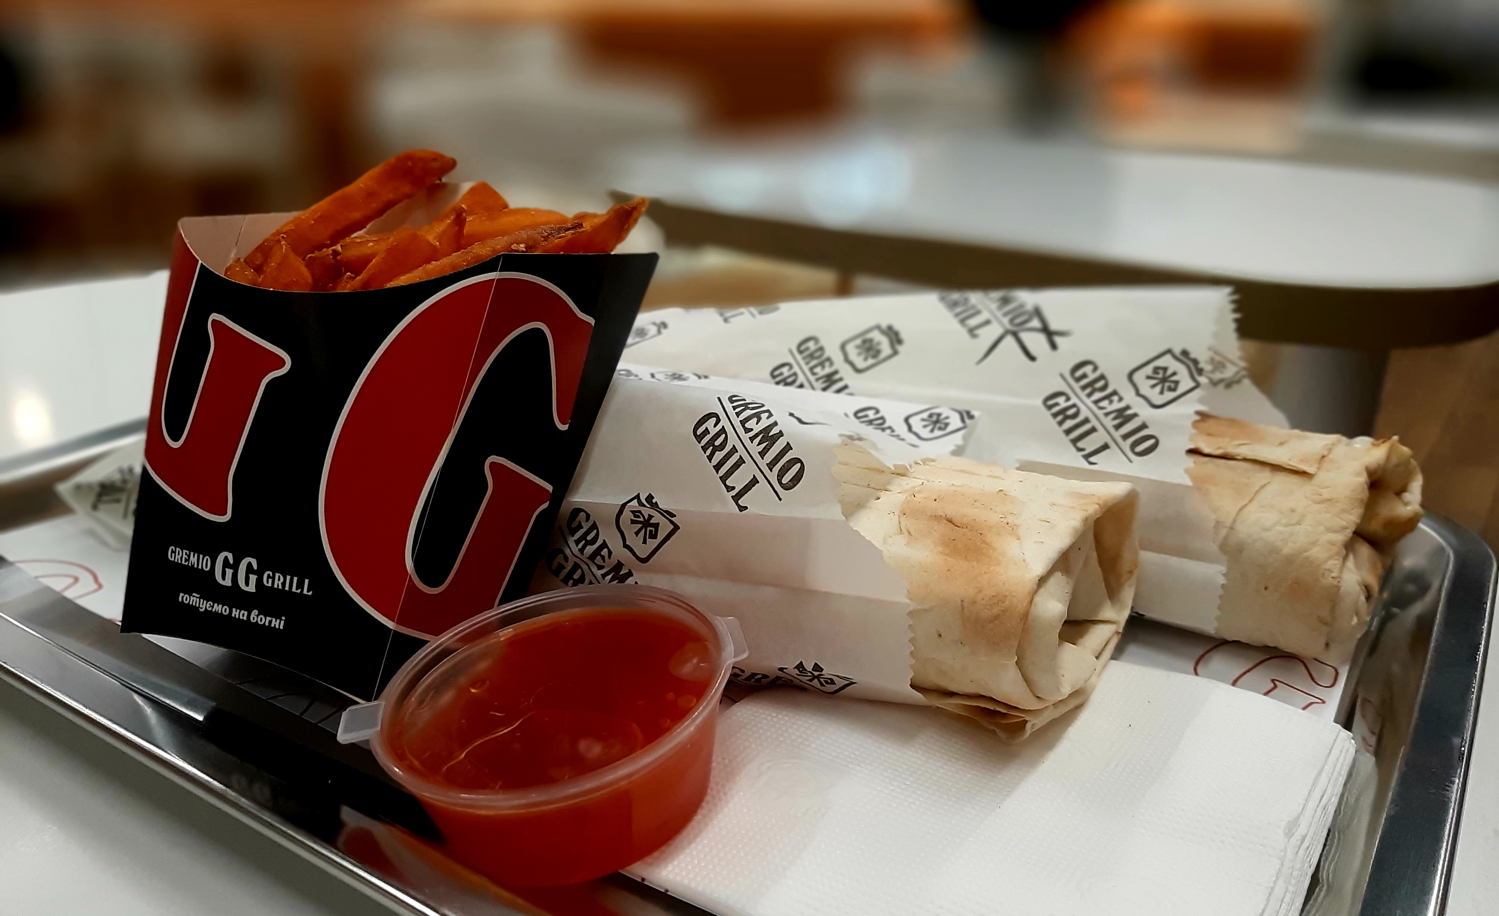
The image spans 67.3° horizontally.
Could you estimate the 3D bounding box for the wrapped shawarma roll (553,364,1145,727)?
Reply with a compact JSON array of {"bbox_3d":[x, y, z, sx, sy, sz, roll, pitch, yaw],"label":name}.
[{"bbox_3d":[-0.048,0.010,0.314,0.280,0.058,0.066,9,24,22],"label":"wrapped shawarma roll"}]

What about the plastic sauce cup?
[{"bbox_3d":[-0.038,0.058,0.232,0.075,0.029,0.073,-6,26,3],"label":"plastic sauce cup"}]

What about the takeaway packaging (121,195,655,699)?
[{"bbox_3d":[-0.094,-0.008,0.284,0.111,0.130,0.056,10,-1,21],"label":"takeaway packaging"}]

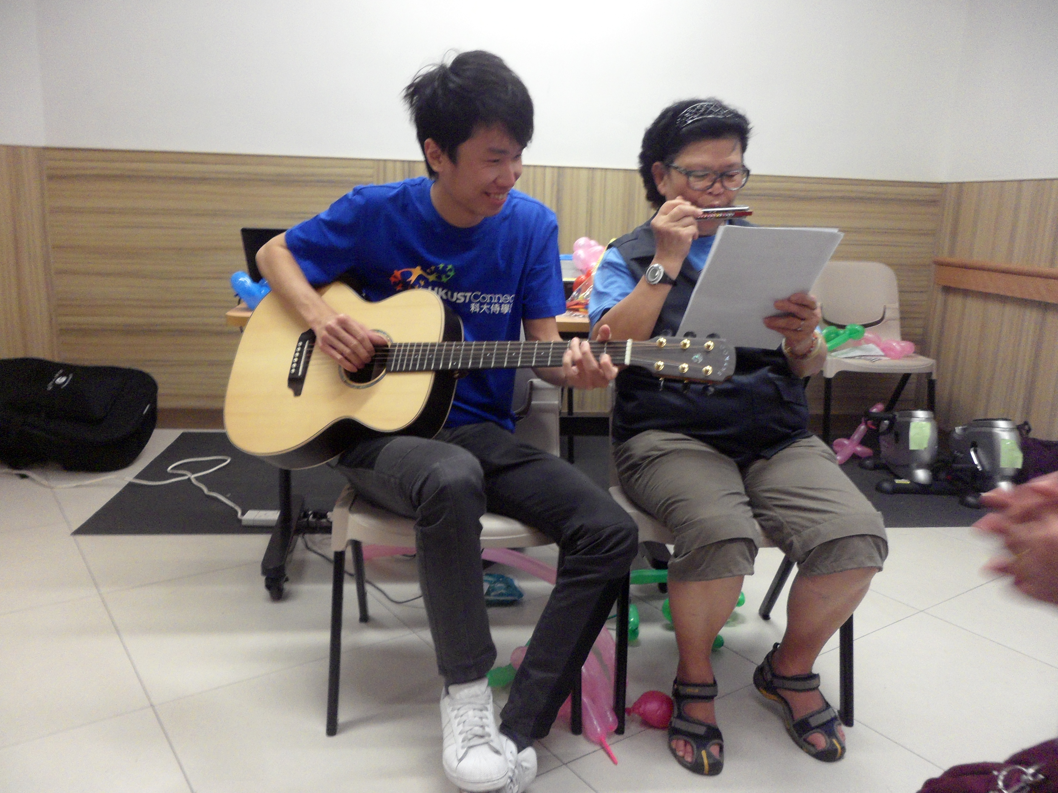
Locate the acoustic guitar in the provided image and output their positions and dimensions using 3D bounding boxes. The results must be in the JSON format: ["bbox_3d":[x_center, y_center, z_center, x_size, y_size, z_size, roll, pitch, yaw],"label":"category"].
[{"bbox_3d":[-0.134,-0.049,1.534,1.012,0.393,0.117,0,-23,23],"label":"acoustic guitar"}]

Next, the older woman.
[{"bbox_3d":[0.377,0.028,1.695,0.525,1.250,0.590,0,12,-10],"label":"older woman"}]

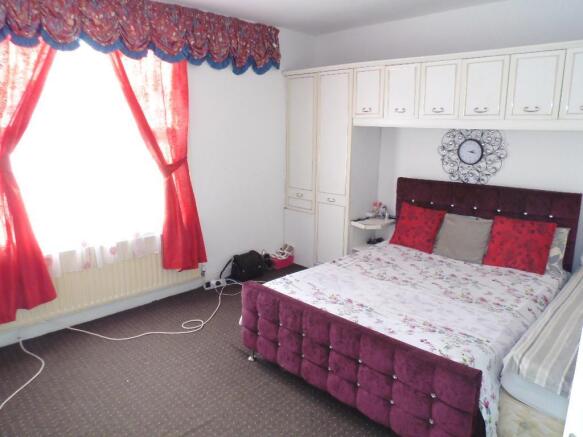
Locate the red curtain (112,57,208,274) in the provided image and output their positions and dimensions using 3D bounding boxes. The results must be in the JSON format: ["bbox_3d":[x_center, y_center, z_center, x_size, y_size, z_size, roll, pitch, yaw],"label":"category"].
[{"bbox_3d":[-1.060,-0.458,3.479,0.160,1.920,0.810,11,15,41],"label":"red curtain"}]

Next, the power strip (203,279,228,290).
[{"bbox_3d":[-0.747,0.652,4.106,0.230,0.056,0.055,-9,15,-40],"label":"power strip"}]

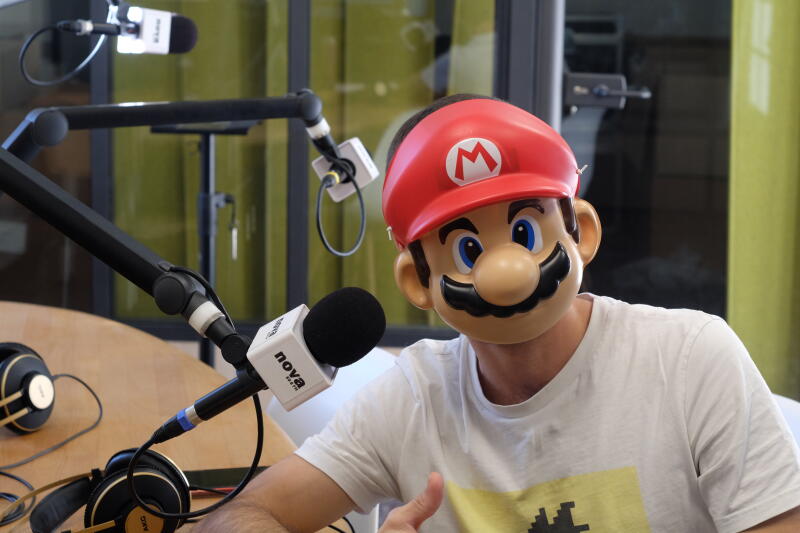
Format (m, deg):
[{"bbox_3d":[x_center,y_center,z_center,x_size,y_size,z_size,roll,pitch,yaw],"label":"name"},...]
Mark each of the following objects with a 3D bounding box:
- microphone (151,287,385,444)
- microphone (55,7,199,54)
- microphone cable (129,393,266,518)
[{"bbox_3d":[-0.123,0.098,1.067,0.253,0.073,0.073,-30,14,14],"label":"microphone"},{"bbox_3d":[-0.410,-0.352,1.760,0.073,0.073,0.250,9,11,39],"label":"microphone"},{"bbox_3d":[-0.188,0.176,1.085,0.127,0.115,0.060,0,8,-6],"label":"microphone cable"}]

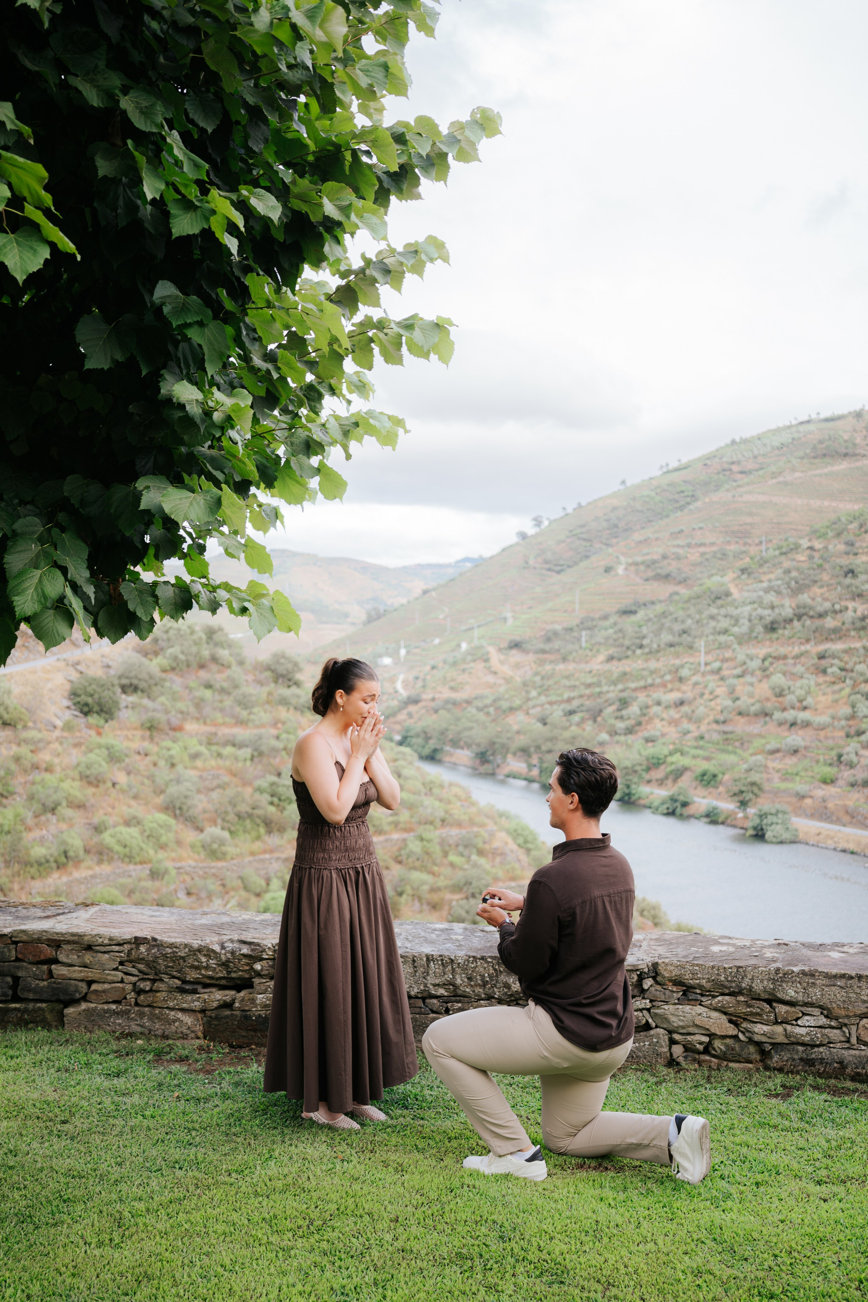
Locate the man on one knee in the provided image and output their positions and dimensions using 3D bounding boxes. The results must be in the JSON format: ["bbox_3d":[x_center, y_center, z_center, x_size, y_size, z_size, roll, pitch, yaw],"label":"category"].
[{"bbox_3d":[0.455,0.990,4.100,0.860,1.340,0.560,0,1,32],"label":"man on one knee"}]

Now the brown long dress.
[{"bbox_3d":[-0.333,0.980,4.480,0.480,1.180,0.500,0,1,37],"label":"brown long dress"}]

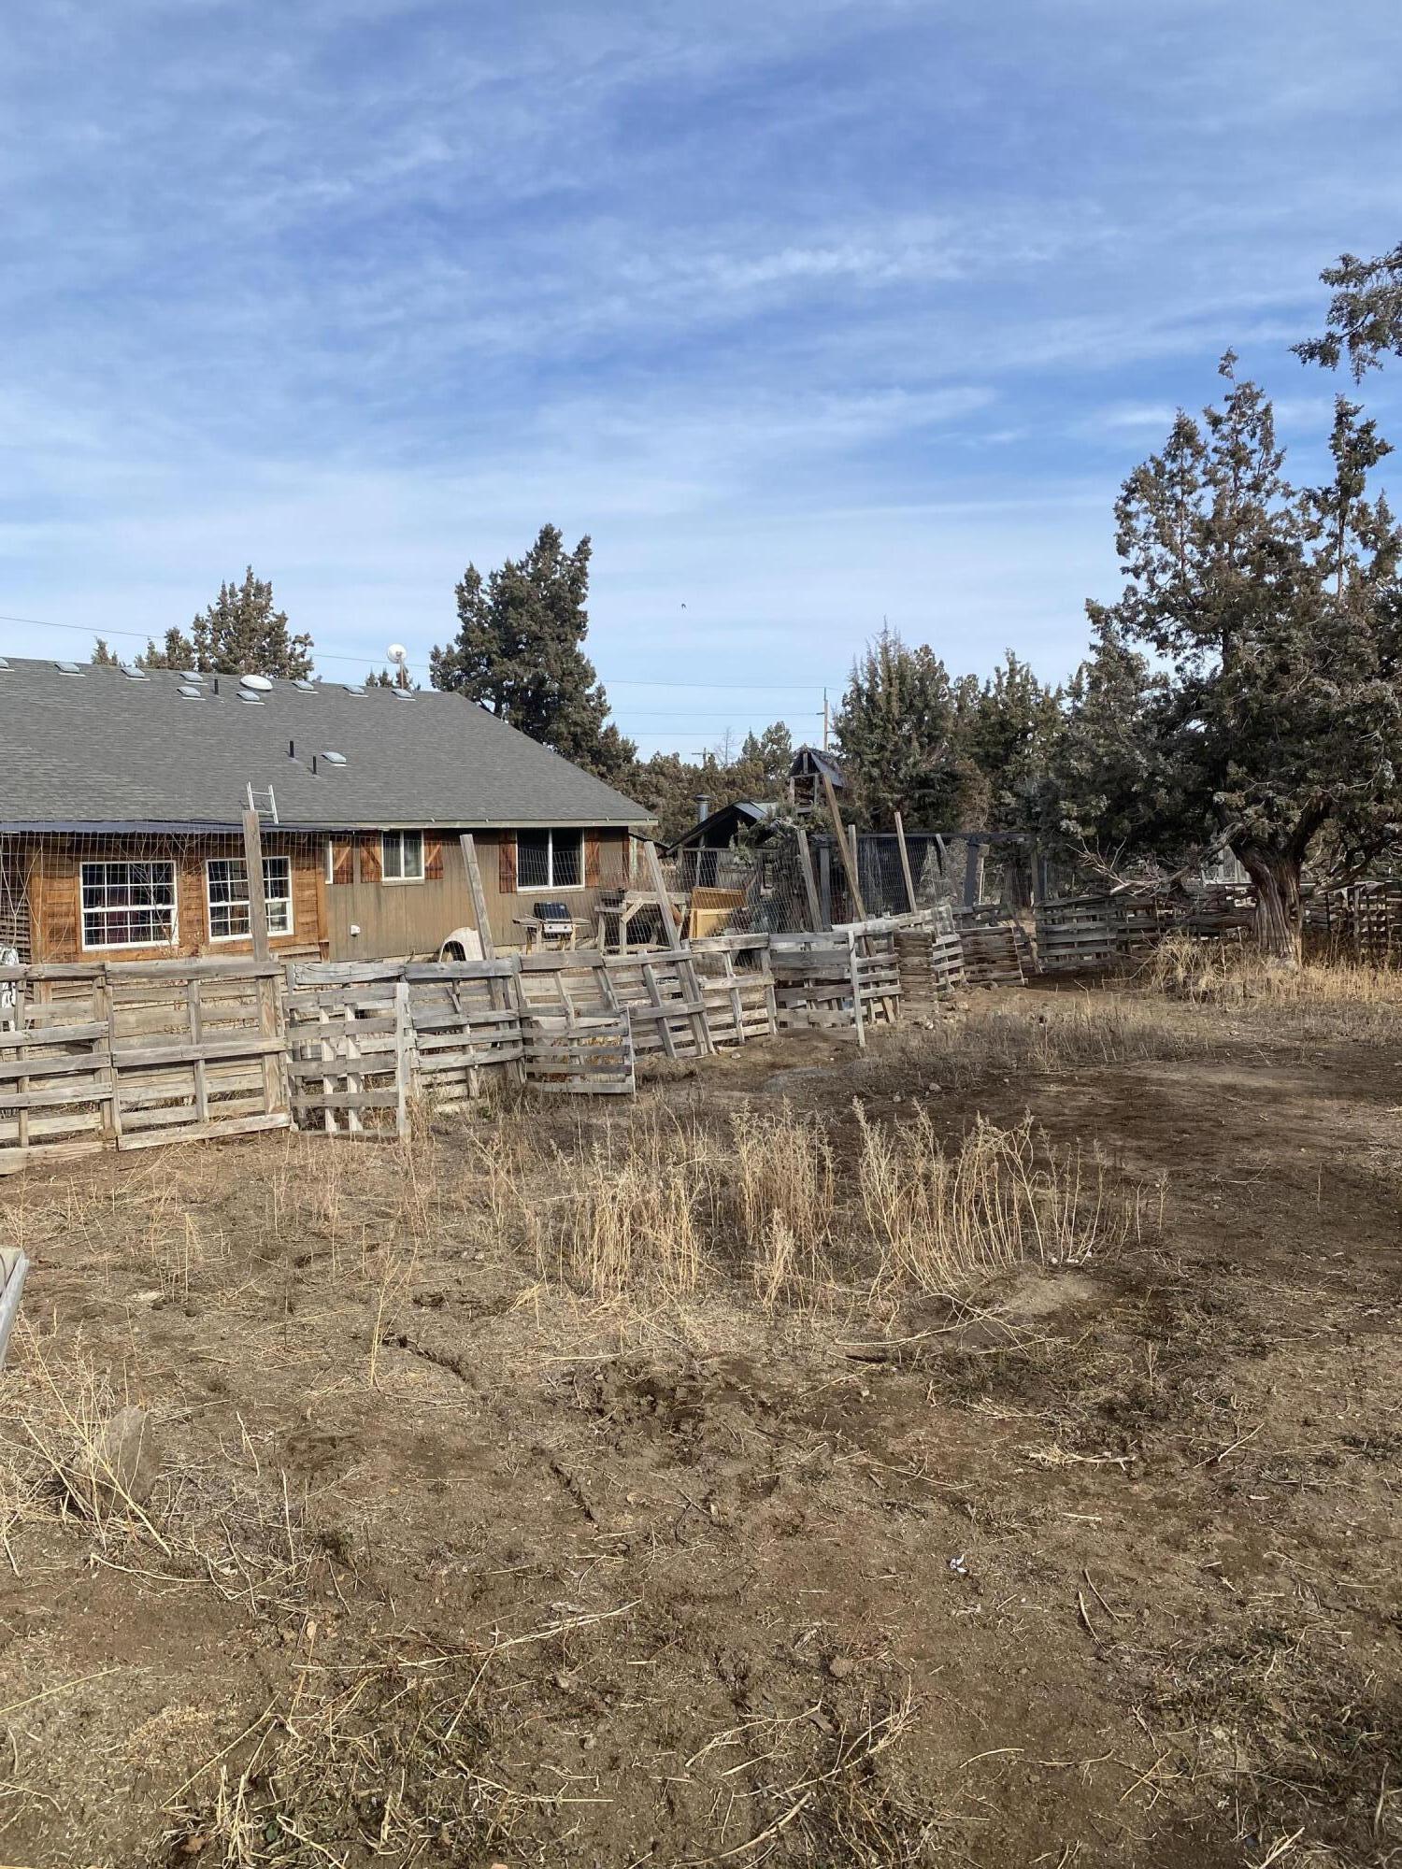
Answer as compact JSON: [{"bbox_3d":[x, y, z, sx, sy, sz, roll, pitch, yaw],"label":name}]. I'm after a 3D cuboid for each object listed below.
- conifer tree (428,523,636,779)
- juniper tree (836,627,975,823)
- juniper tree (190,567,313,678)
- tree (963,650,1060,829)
[{"bbox_3d":[-4.785,-6.199,40.000,5.900,10.900,5.600,-1,5,-7],"label":"conifer tree"},{"bbox_3d":[4.369,-3.228,30.000,3.200,6.590,3.200,1,5,8],"label":"juniper tree"},{"bbox_3d":[-14.416,-6.428,45.000,4.300,10.640,4.300,-2,5,-18],"label":"juniper tree"},{"bbox_3d":[6.218,-2.715,28.000,2.500,5.930,2.500,1,5,12],"label":"tree"}]

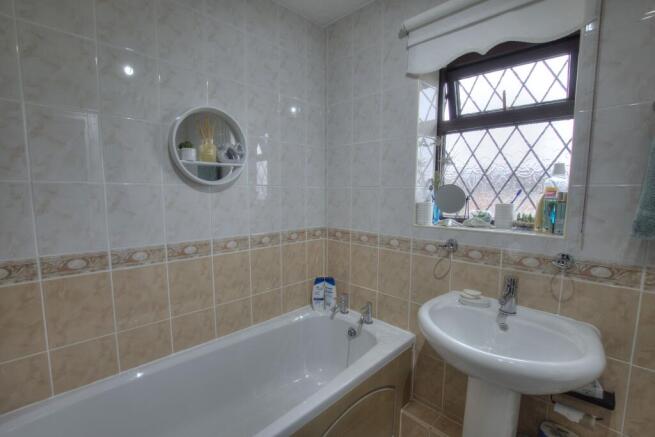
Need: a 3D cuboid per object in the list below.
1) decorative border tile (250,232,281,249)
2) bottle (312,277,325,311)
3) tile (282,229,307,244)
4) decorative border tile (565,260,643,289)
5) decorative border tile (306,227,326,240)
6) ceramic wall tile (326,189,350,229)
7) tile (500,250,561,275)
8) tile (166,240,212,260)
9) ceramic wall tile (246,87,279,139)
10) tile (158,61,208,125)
[{"bbox_3d":[-0.356,0.130,1.574,0.198,0.077,0.010,-5,8,-41],"label":"decorative border tile"},{"bbox_3d":[-0.058,0.488,1.773,0.075,0.210,0.046,0,5,-2],"label":"bottle"},{"bbox_3d":[-0.207,0.118,1.706,0.198,0.077,0.010,-5,8,-41],"label":"tile"},{"bbox_3d":[0.951,0.186,0.951,0.200,0.077,0.009,5,7,43],"label":"decorative border tile"},{"bbox_3d":[-0.077,0.104,1.823,0.155,0.080,0.010,-5,8,-42],"label":"decorative border tile"},{"bbox_3d":[0.074,-0.063,1.722,0.195,0.257,0.009,5,7,42],"label":"ceramic wall tile"},{"bbox_3d":[0.807,0.173,1.085,0.196,0.080,0.009,5,7,42],"label":"tile"},{"bbox_3d":[-0.652,0.150,1.304,0.198,0.080,0.010,-5,8,-42],"label":"tile"},{"bbox_3d":[-0.350,-0.571,1.504,0.198,0.258,0.010,-5,8,-42],"label":"ceramic wall tile"},{"bbox_3d":[-0.639,-0.540,1.218,0.196,0.257,0.009,-5,7,-42],"label":"tile"}]

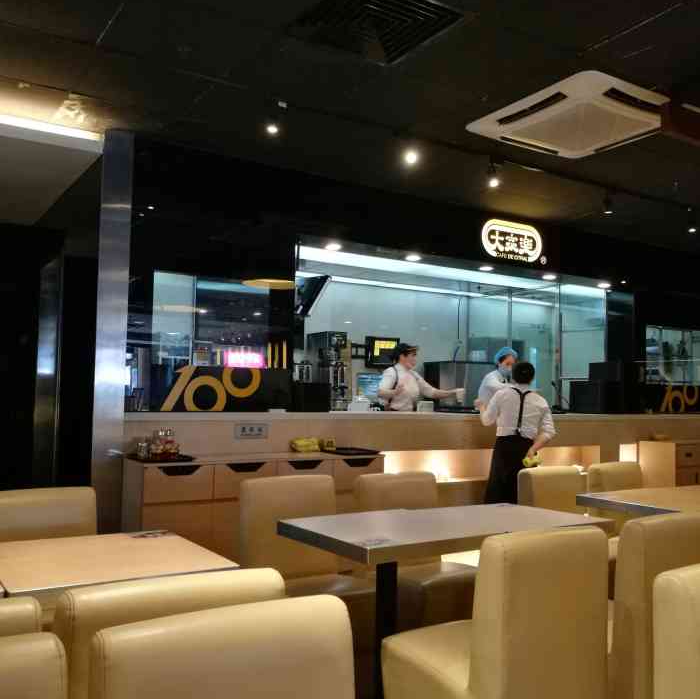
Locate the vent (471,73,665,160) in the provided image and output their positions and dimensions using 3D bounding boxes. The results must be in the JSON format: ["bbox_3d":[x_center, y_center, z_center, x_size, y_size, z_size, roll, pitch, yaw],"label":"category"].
[{"bbox_3d":[1.323,-1.319,4.128,0.955,0.060,0.955,4,-5,-32],"label":"vent"}]

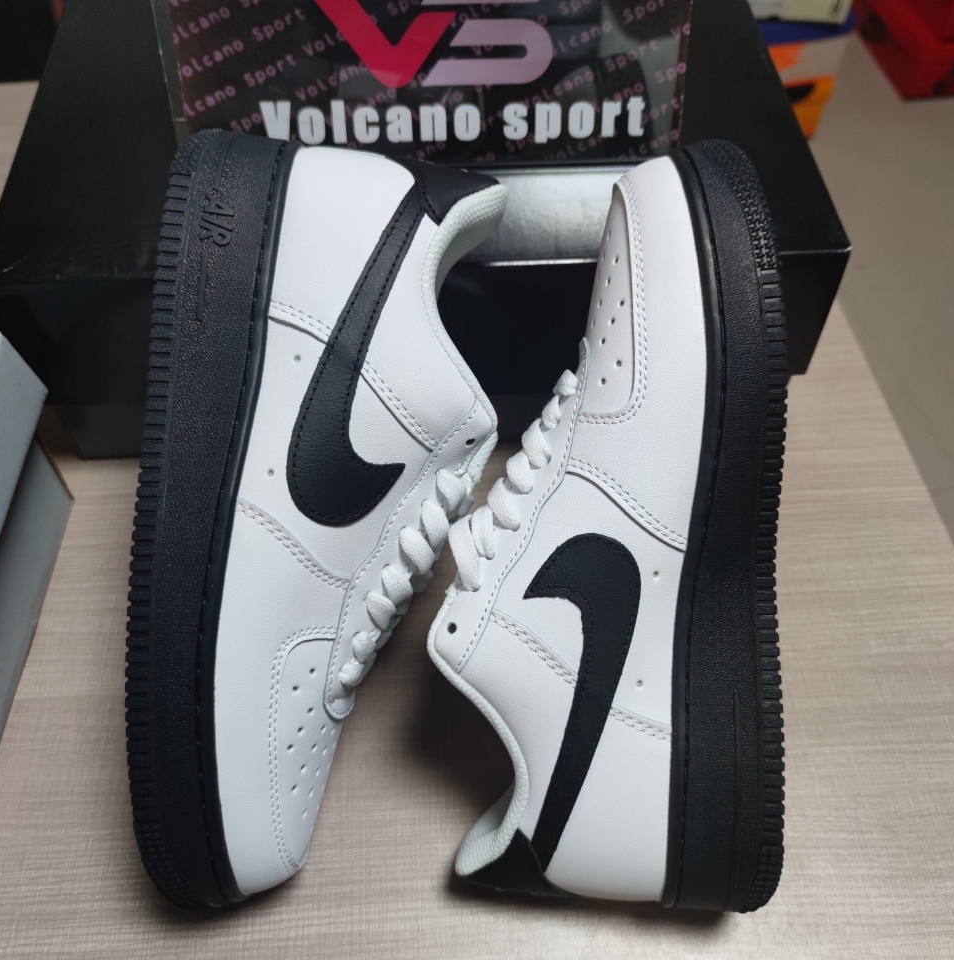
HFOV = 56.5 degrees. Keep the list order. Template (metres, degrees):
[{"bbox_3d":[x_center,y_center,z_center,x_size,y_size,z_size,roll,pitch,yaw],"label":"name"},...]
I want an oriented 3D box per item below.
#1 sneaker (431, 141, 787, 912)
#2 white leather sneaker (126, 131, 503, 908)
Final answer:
[{"bbox_3d":[0.042,0.019,0.341,0.121,0.103,0.286,-1,90,0],"label":"sneaker"},{"bbox_3d":[-0.051,0.018,0.331,0.115,0.103,0.286,2,90,0],"label":"white leather sneaker"}]

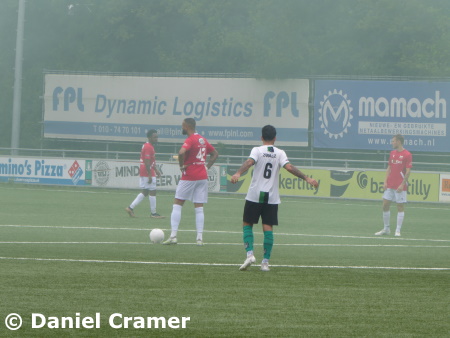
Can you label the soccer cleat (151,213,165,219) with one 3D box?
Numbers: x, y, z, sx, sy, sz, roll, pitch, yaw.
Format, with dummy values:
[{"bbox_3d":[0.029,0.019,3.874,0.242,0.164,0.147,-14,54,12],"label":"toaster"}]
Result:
[{"bbox_3d":[-1.322,0.919,82.400,0.285,0.110,0.100,2,0,0],"label":"soccer cleat"}]

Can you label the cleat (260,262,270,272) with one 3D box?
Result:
[{"bbox_3d":[0.509,1.216,52.400,0.110,0.120,0.285,2,0,-6],"label":"cleat"}]

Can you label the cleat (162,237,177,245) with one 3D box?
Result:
[{"bbox_3d":[-0.815,1.066,62.200,0.275,0.115,0.100,1,1,-35],"label":"cleat"}]

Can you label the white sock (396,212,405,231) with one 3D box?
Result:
[{"bbox_3d":[3.050,0.920,72.700,0.110,0.345,0.120,8,-3,0],"label":"white sock"}]

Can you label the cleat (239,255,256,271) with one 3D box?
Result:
[{"bbox_3d":[0.287,1.168,52.050,0.280,0.110,0.100,-37,-24,35],"label":"cleat"}]

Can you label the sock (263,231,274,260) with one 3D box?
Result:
[{"bbox_3d":[0.546,0.950,52.000,0.115,0.355,0.125,5,0,-6],"label":"sock"}]

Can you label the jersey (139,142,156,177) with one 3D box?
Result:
[{"bbox_3d":[-1.515,-0.183,82.400,0.330,0.680,0.500,2,0,-5],"label":"jersey"}]

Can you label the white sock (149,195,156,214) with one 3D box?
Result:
[{"bbox_3d":[-1.432,0.718,83.200,0.140,0.370,0.125,-3,0,0],"label":"white sock"}]

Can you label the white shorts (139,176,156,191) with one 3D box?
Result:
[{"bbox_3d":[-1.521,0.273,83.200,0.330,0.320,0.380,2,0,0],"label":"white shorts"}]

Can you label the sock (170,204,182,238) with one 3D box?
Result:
[{"bbox_3d":[-0.717,0.780,62.500,0.150,0.500,0.140,5,0,0],"label":"sock"}]

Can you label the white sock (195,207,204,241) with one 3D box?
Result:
[{"bbox_3d":[-0.367,0.815,62.300,0.120,0.495,0.125,0,1,-21],"label":"white sock"}]

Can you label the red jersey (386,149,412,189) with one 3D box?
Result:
[{"bbox_3d":[3.090,0.023,73.900,0.480,0.720,0.300,2,1,30],"label":"red jersey"}]

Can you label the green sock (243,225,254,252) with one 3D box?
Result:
[{"bbox_3d":[0.297,0.868,52.050,0.115,0.340,0.125,-1,-12,-21],"label":"green sock"}]

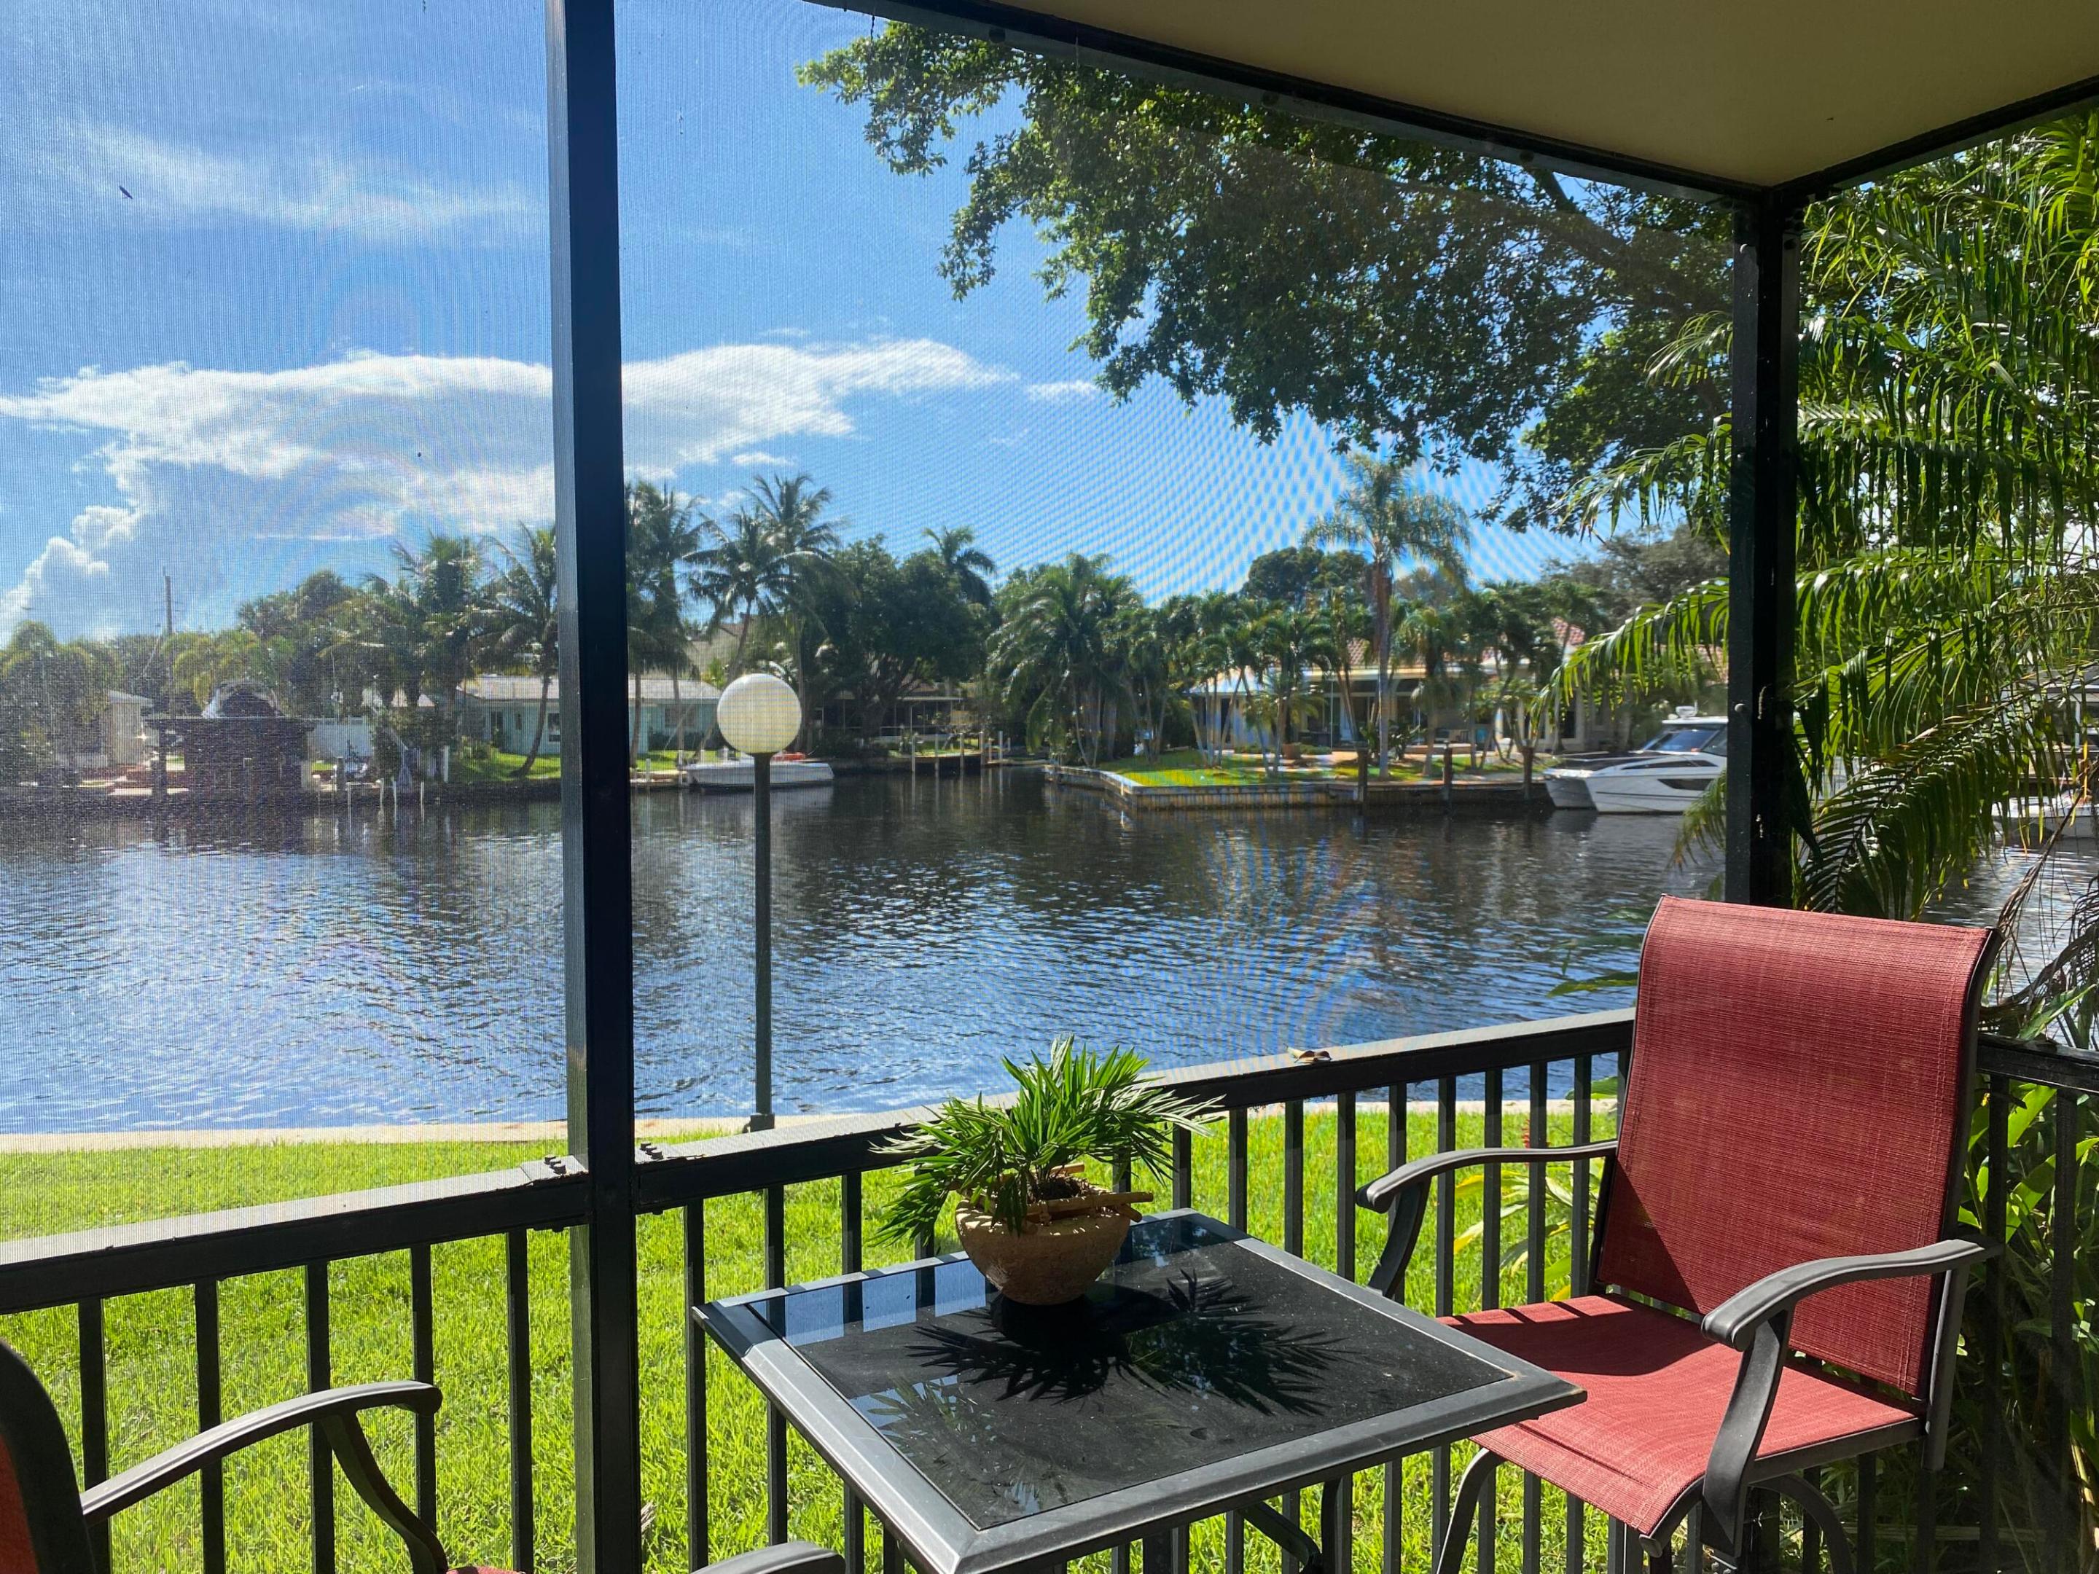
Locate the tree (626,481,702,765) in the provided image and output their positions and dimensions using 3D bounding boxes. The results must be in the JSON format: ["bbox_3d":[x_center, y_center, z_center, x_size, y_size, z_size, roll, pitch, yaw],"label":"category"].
[{"bbox_3d":[-16.909,-6.886,66.762,4.600,12.040,4.600,-1,3,-14],"label":"tree"}]

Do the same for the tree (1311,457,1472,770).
[{"bbox_3d":[10.914,-5.526,50.813,5.500,10.479,5.500,0,3,12],"label":"tree"}]

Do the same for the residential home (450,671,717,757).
[{"bbox_3d":[-23.023,-3.660,78.409,11.800,3.850,9.000,-2,3,-28],"label":"residential home"}]

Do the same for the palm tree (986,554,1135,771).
[{"bbox_3d":[0.498,-5.117,63.840,6.000,8.644,6.000,0,2,0],"label":"palm tree"}]

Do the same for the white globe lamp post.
[{"bbox_3d":[-1.480,0.598,8.083,0.430,2.351,0.430,-1,2,-10],"label":"white globe lamp post"}]

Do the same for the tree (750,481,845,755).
[{"bbox_3d":[-12.566,-8.609,78.700,5.000,14.026,5.000,-1,2,-9],"label":"tree"}]

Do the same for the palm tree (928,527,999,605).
[{"bbox_3d":[-5.443,-9.856,99.668,4.600,13.277,4.600,0,2,-3],"label":"palm tree"}]

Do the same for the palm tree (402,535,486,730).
[{"bbox_3d":[-24.591,-5.628,63.811,3.700,9.066,3.700,-1,3,-21],"label":"palm tree"}]

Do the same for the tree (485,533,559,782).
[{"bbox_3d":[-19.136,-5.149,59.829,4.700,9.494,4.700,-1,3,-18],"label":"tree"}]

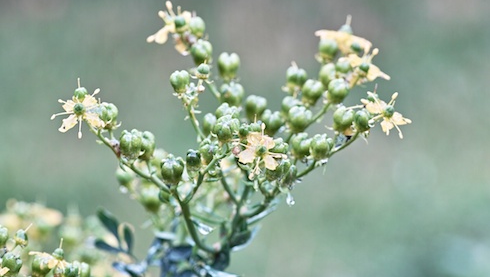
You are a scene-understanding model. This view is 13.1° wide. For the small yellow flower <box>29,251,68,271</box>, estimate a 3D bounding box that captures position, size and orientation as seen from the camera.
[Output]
[{"bbox_3d":[-0.072,0.045,0.780,0.015,0.007,0.015,9,12,0],"label":"small yellow flower"}]

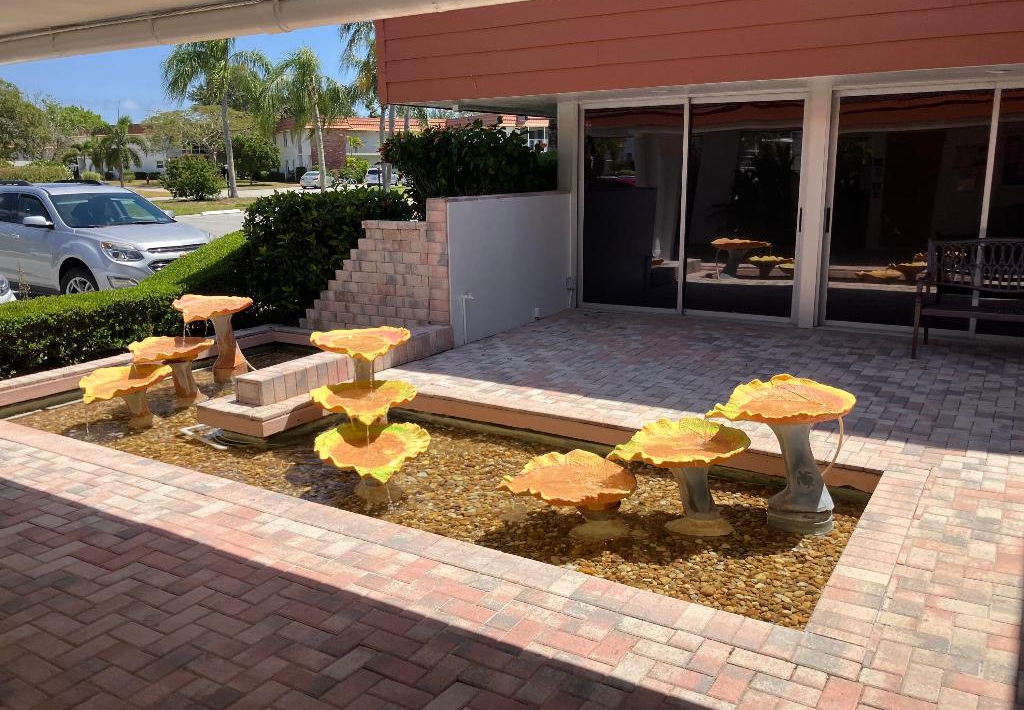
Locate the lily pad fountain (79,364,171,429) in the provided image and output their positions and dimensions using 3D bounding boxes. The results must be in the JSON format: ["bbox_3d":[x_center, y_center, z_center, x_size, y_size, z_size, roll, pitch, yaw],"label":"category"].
[{"bbox_3d":[-2.771,0.317,6.045,0.600,0.380,0.660,5,14,27],"label":"lily pad fountain"}]

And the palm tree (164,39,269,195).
[{"bbox_3d":[-16.771,-13.743,47.536,6.400,9.310,6.400,-1,13,0],"label":"palm tree"}]

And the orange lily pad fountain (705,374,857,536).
[{"bbox_3d":[1.340,0.491,4.099,0.690,0.720,0.640,-2,13,-6],"label":"orange lily pad fountain"}]

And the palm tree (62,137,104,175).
[{"bbox_3d":[-46.558,-21.287,90.014,4.560,4.550,4.560,-1,13,0],"label":"palm tree"}]

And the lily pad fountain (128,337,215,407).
[{"bbox_3d":[-2.534,0.168,6.279,0.570,0.470,0.660,5,14,25],"label":"lily pad fountain"}]

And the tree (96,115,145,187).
[{"bbox_3d":[-35.449,-18.381,75.000,4.300,6.680,4.200,-1,12,0],"label":"tree"}]

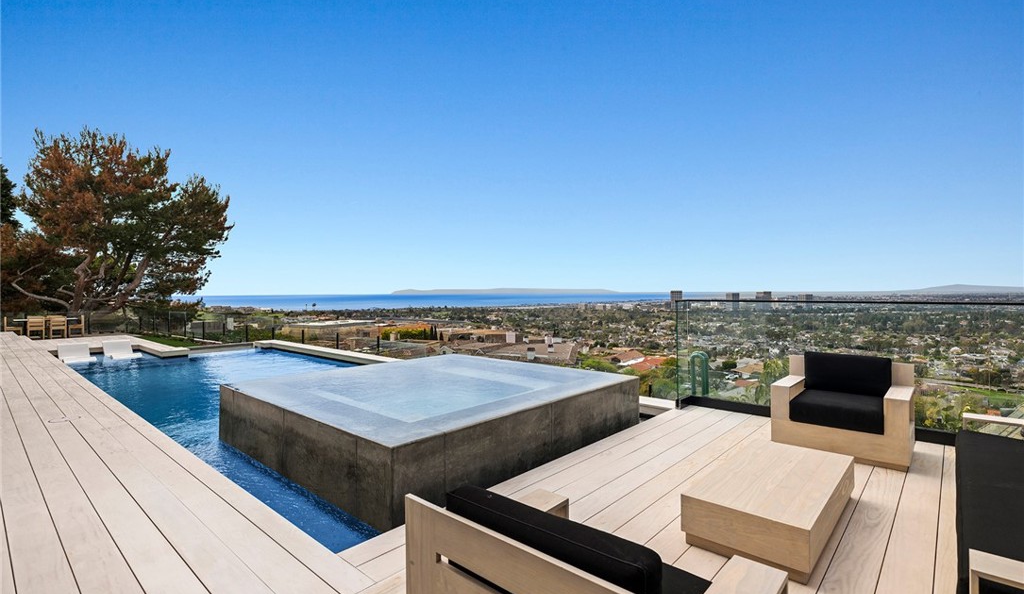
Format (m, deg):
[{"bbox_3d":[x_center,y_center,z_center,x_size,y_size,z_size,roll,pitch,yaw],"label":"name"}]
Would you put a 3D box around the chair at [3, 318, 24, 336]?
[{"bbox_3d":[-17.944,1.152,17.400,0.470,0.840,0.470,0,0,42],"label":"chair"}]

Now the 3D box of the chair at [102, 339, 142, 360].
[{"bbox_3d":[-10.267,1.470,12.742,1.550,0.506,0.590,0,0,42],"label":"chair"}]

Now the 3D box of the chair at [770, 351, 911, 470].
[{"bbox_3d":[2.862,0.922,4.188,0.940,0.782,0.690,0,0,42],"label":"chair"}]

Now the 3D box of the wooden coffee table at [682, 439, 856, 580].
[{"bbox_3d":[1.589,1.201,2.909,0.608,0.269,1.304,0,0,42],"label":"wooden coffee table"}]

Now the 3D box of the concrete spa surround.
[{"bbox_3d":[-0.858,1.221,5.243,3.228,0.609,3.171,0,0,42],"label":"concrete spa surround"}]

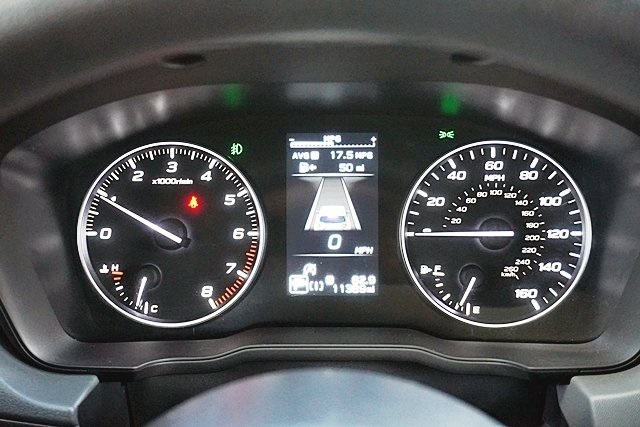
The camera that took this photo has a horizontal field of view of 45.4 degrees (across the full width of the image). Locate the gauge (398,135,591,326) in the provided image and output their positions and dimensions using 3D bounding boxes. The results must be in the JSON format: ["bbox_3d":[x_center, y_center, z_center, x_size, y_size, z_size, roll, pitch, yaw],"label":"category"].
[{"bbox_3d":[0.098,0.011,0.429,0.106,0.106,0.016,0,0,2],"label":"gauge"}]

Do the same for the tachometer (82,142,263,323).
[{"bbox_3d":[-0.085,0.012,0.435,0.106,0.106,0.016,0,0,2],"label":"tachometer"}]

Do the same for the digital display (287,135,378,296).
[{"bbox_3d":[0.007,0.001,0.437,0.052,0.093,0.008,0,0,2],"label":"digital display"}]

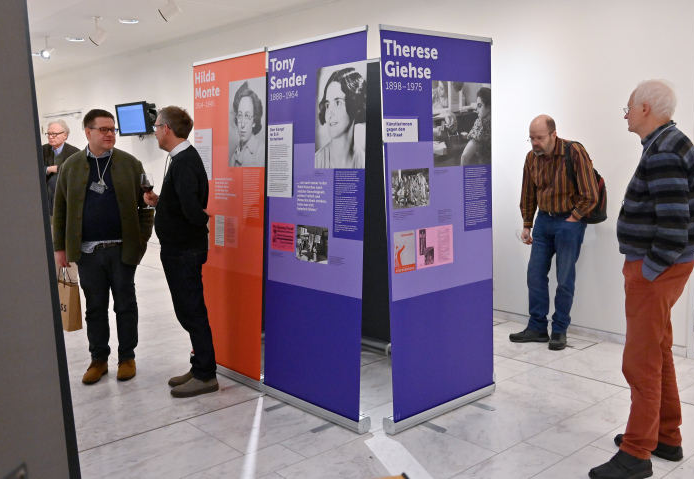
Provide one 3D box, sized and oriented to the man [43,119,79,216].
[{"bbox_3d":[-2.679,-0.234,6.510,0.520,1.807,0.380,0,7,6],"label":"man"}]

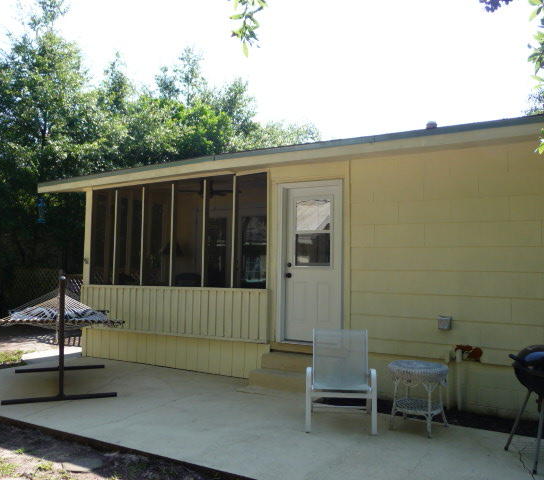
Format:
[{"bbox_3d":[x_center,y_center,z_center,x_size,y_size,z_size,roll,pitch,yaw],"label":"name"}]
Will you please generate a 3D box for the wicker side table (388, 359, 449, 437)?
[{"bbox_3d":[1.416,1.519,5.006,0.560,0.600,0.560,-1,-3,28],"label":"wicker side table"}]

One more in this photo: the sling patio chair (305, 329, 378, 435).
[{"bbox_3d":[0.678,1.370,5.146,0.650,0.890,0.710,-1,-4,38],"label":"sling patio chair"}]

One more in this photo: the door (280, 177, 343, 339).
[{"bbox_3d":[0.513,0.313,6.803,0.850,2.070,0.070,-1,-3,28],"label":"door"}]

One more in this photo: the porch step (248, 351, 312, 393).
[{"bbox_3d":[0.262,1.702,6.626,1.000,0.360,0.460,-1,-3,28],"label":"porch step"}]

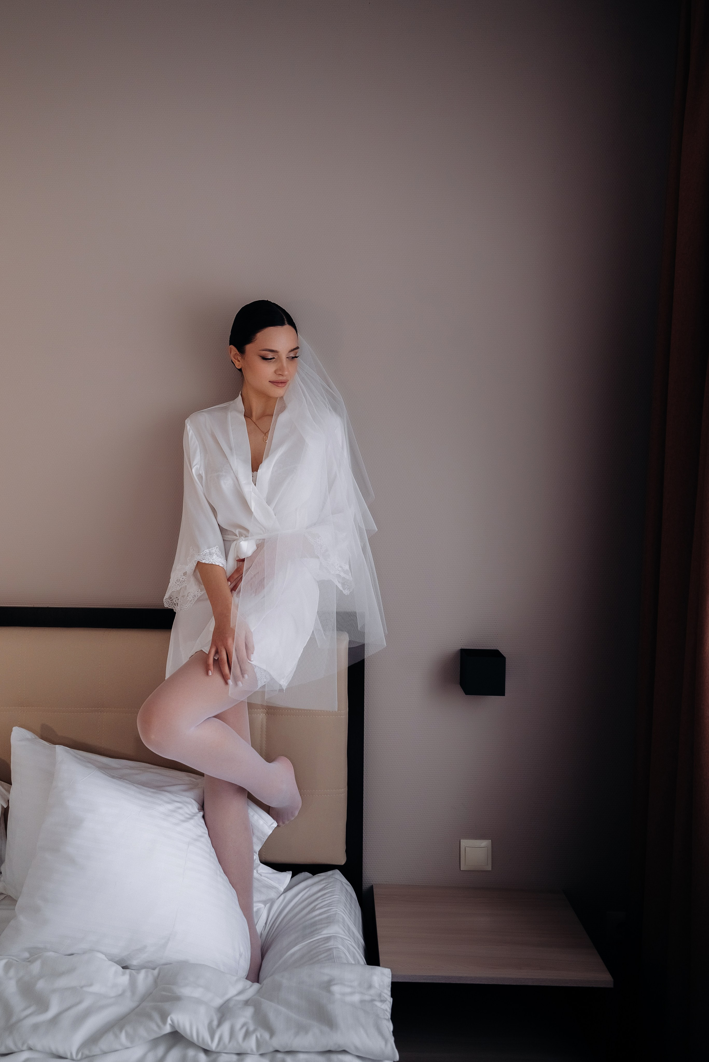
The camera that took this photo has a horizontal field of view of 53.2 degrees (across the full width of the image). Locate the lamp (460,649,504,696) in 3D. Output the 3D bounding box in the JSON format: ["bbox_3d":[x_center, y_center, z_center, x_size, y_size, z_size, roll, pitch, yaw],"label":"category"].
[{"bbox_3d":[0.339,0.373,1.871,0.100,0.100,0.100,1,2,0],"label":"lamp"}]

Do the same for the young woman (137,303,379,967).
[{"bbox_3d":[-0.195,0.250,1.640,0.520,1.640,0.460,1,2,1],"label":"young woman"}]

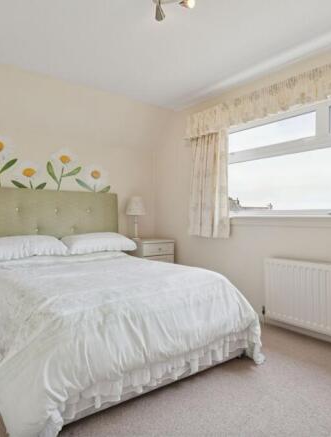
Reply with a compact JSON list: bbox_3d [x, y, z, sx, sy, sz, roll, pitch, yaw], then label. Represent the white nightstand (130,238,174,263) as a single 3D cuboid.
[{"bbox_3d":[-0.204,0.606,3.525,0.459,0.667,0.440,0,0,-37],"label":"white nightstand"}]

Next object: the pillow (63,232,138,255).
[{"bbox_3d":[-0.676,0.253,2.983,0.660,0.195,0.440,0,0,-37],"label":"pillow"}]

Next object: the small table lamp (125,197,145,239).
[{"bbox_3d":[-0.353,0.004,3.526,0.240,0.536,0.240,0,0,0],"label":"small table lamp"}]

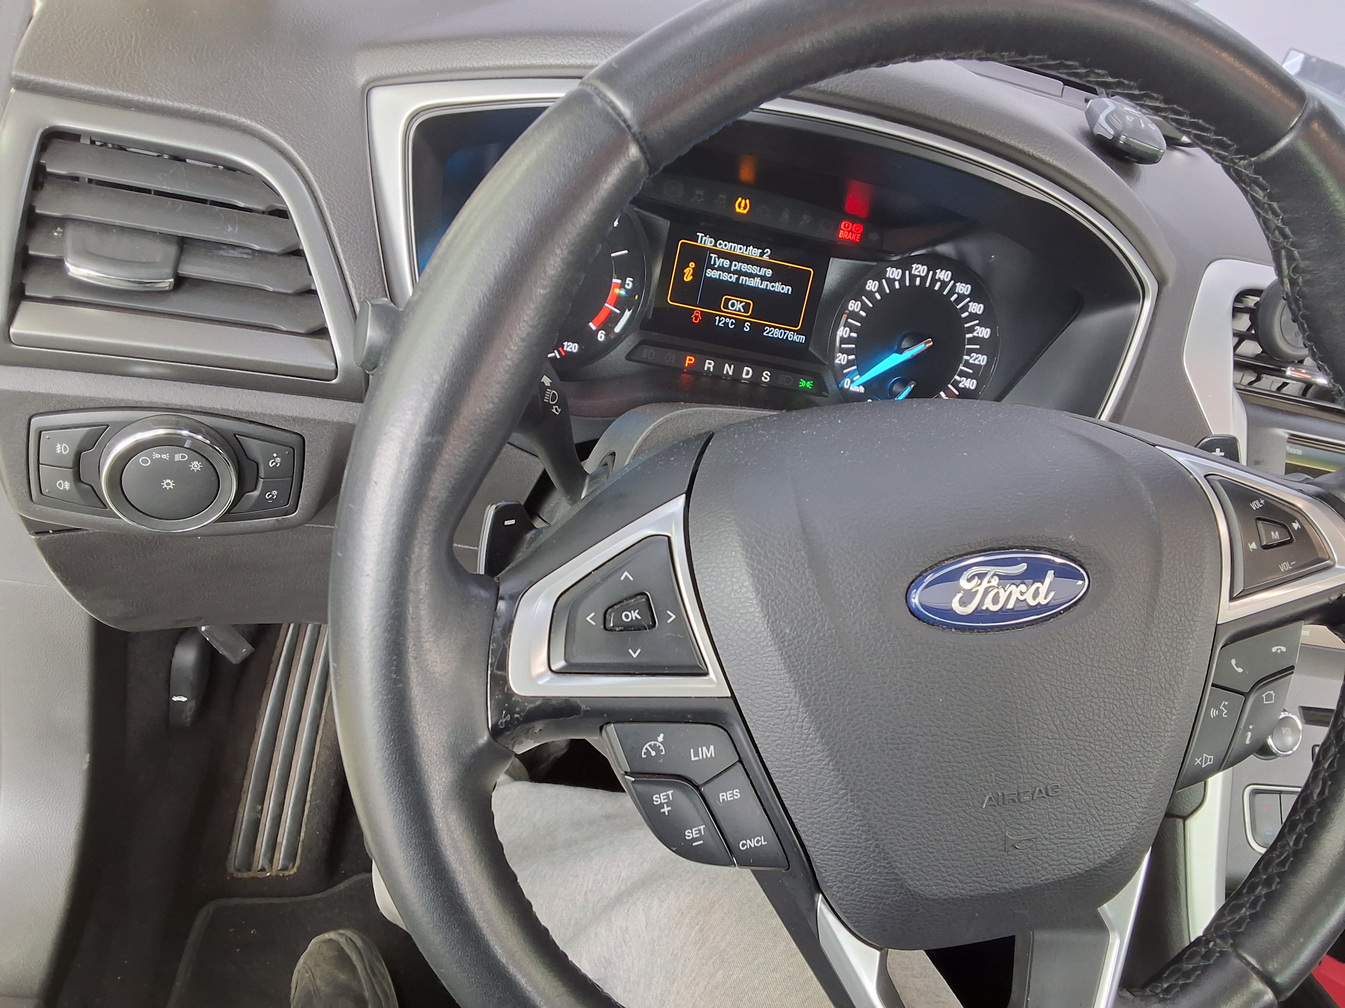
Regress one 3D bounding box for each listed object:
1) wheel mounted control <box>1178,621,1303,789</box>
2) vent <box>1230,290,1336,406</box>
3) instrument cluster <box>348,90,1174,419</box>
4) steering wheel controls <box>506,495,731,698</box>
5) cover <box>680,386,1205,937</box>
[{"bbox_3d":[0.185,0.066,0.363,0.053,0.053,0.022,-5,8,-16],"label":"wheel mounted control"},{"bbox_3d":[0.339,-0.085,0.595,0.102,0.055,0.035,7,13,-18],"label":"vent"},{"bbox_3d":[0.056,-0.106,0.494,0.388,0.150,0.055,7,8,-18],"label":"instrument cluster"},{"bbox_3d":[-0.016,0.028,0.297,0.063,0.060,0.022,-5,8,-16],"label":"steering wheel controls"},{"bbox_3d":[0.091,0.052,0.343,0.180,0.172,0.050,-5,8,-16],"label":"cover"}]

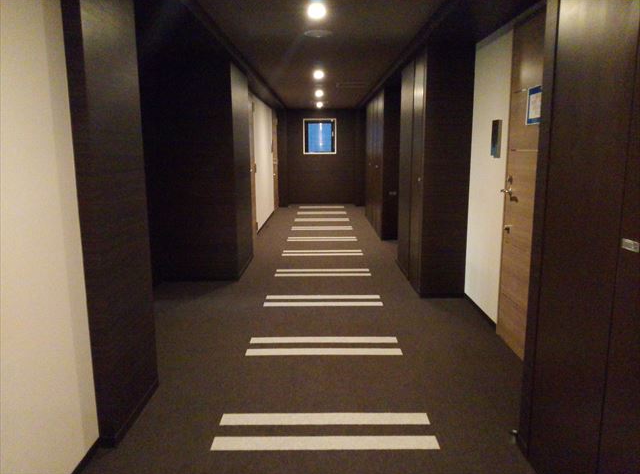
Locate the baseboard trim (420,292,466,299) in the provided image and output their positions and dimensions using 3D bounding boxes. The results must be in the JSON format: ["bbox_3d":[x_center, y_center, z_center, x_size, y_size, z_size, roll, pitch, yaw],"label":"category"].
[{"bbox_3d":[1.064,0.501,4.344,0.410,0.056,0.015,0,10,0],"label":"baseboard trim"}]

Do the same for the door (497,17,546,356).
[{"bbox_3d":[1.247,-0.254,2.895,0.050,2.040,0.860,0,10,0],"label":"door"}]

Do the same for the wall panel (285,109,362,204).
[{"bbox_3d":[0.081,-1.838,11.556,1.820,2.170,0.060,0,10,0],"label":"wall panel"}]

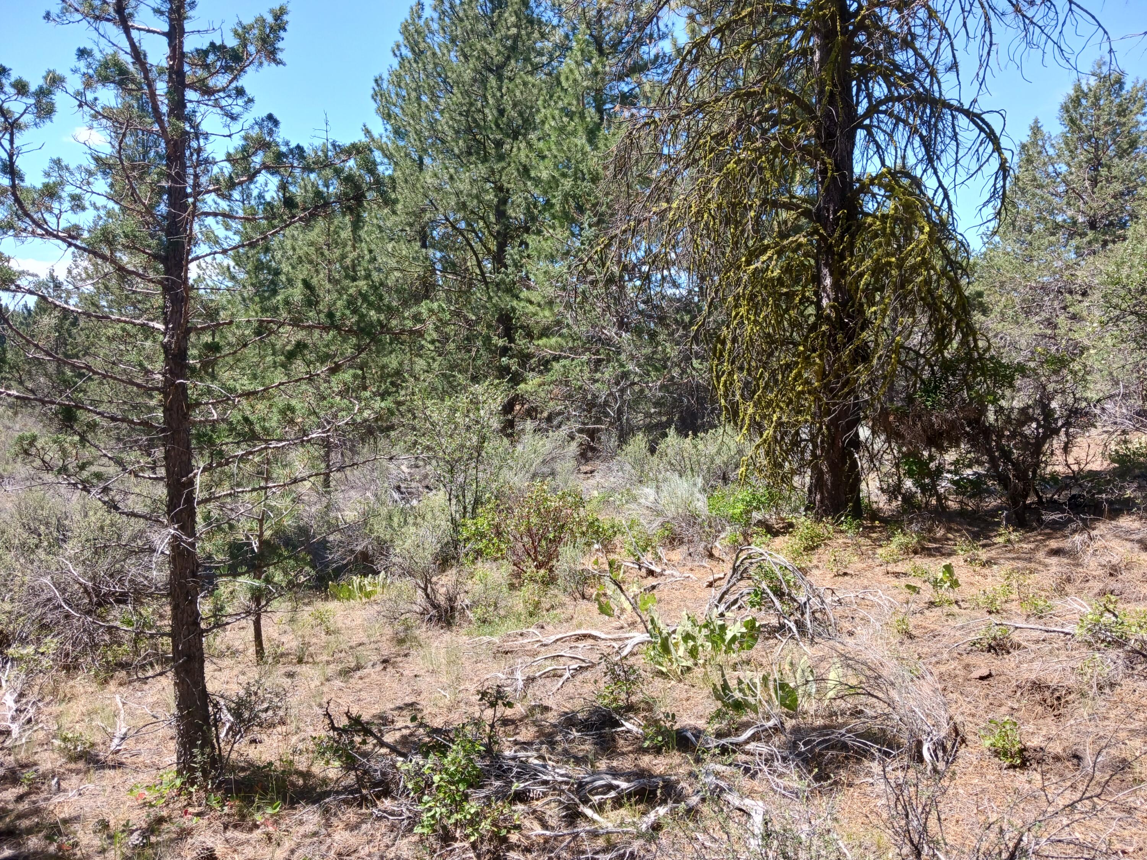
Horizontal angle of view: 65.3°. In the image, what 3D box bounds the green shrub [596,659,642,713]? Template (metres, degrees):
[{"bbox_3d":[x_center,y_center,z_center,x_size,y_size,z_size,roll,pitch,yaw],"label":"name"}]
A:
[{"bbox_3d":[0.212,1.211,4.269,0.210,0.241,0.189,0,3,0],"label":"green shrub"}]

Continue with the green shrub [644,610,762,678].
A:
[{"bbox_3d":[0.686,1.136,4.874,0.617,0.328,0.462,0,3,0],"label":"green shrub"}]

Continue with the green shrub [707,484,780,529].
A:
[{"bbox_3d":[1.846,0.819,9.731,0.795,0.461,0.636,0,3,0],"label":"green shrub"}]

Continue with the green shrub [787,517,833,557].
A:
[{"bbox_3d":[2.121,0.962,8.082,0.410,0.347,0.369,0,3,0],"label":"green shrub"}]

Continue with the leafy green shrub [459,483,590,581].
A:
[{"bbox_3d":[-0.392,0.800,7.168,1.005,0.763,0.854,0,3,0],"label":"leafy green shrub"}]

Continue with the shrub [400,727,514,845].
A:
[{"bbox_3d":[-0.397,1.209,3.103,0.389,0.365,0.350,0,3,0],"label":"shrub"}]

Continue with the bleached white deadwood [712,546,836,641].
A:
[{"bbox_3d":[1.229,0.991,5.534,0.762,0.551,0.534,0,3,0],"label":"bleached white deadwood"}]

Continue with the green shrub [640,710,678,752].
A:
[{"bbox_3d":[0.357,1.273,3.806,0.157,0.166,0.141,0,3,0],"label":"green shrub"}]

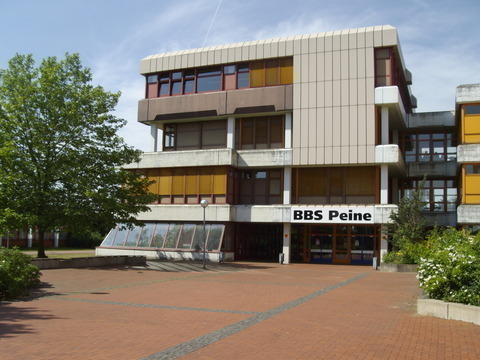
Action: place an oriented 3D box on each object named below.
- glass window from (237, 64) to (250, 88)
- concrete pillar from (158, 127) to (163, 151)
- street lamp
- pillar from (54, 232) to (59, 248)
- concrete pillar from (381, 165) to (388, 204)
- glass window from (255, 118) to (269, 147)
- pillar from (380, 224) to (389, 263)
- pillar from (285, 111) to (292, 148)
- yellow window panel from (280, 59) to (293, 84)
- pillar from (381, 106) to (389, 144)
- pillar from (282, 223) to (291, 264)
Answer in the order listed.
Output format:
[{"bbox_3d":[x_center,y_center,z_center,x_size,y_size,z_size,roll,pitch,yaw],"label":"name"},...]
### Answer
[{"bbox_3d":[0.333,-8.642,41.760,1.221,2.089,0.120,-1,-8,22],"label":"glass window"},{"bbox_3d":[-6.894,-3.581,43.291,0.275,2.081,0.275,-1,-8,22],"label":"concrete pillar"},{"bbox_3d":[-2.061,3.137,29.107,0.440,3.987,0.440,1,-7,0],"label":"street lamp"},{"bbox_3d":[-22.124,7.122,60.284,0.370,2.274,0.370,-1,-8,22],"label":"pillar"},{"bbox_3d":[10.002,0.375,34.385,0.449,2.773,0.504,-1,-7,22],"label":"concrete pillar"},{"bbox_3d":[1.824,-3.834,41.468,1.281,2.590,0.120,-1,-8,22],"label":"glass window"},{"bbox_3d":[10.045,4.612,34.678,0.424,3.032,0.424,-1,-8,22],"label":"pillar"},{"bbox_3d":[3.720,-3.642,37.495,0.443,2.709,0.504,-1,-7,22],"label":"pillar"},{"bbox_3d":[3.781,-8.774,40.333,1.037,2.229,0.100,-1,-8,22],"label":"yellow window panel"},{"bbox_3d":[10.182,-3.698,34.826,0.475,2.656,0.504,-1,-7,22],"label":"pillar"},{"bbox_3d":[3.506,4.774,37.358,0.400,3.102,0.400,-1,-8,22],"label":"pillar"}]

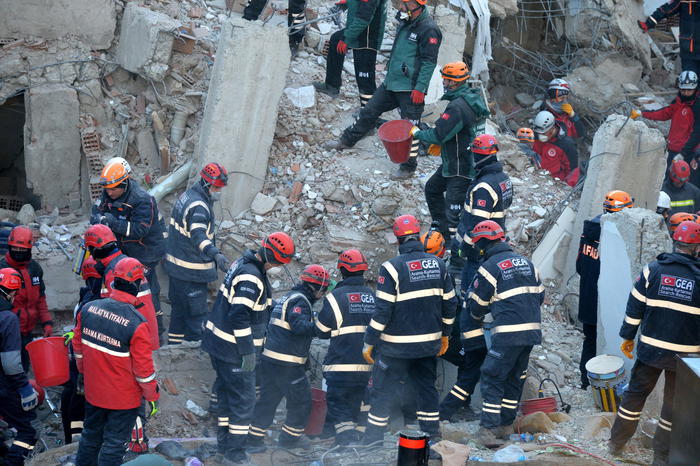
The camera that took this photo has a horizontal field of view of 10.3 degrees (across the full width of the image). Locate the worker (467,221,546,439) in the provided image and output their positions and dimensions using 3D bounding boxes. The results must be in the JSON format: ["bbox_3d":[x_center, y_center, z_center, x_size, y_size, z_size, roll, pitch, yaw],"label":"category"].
[{"bbox_3d":[1.244,0.796,31.100,0.620,1.740,0.550,-10,18,-32],"label":"worker"}]

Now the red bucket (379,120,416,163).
[{"bbox_3d":[0.444,-0.831,36.300,0.340,0.310,0.340,-4,37,3],"label":"red bucket"}]

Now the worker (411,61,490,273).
[{"bbox_3d":[0.928,-0.651,35.900,0.720,1.830,0.620,3,11,15],"label":"worker"}]

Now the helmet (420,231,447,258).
[{"bbox_3d":[0.692,0.095,32.200,0.270,0.170,0.220,35,29,21],"label":"helmet"}]

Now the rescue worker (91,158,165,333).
[{"bbox_3d":[-1.994,0.194,35.000,0.620,1.700,0.550,14,20,42],"label":"rescue worker"}]

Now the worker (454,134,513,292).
[{"bbox_3d":[1.170,0.048,33.800,0.550,1.780,0.600,6,12,27],"label":"worker"}]

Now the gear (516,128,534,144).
[{"bbox_3d":[2.054,-1.132,45.500,0.220,0.170,0.280,0,11,0],"label":"gear"}]

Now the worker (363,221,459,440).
[{"bbox_3d":[0.476,0.772,31.100,0.740,1.840,0.520,-4,11,-20],"label":"worker"}]

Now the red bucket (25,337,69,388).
[{"bbox_3d":[-2.327,0.995,30.200,0.340,0.300,0.340,-9,-16,-3],"label":"red bucket"}]

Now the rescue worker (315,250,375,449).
[{"bbox_3d":[-0.020,0.919,31.200,0.620,1.600,0.600,-7,12,-32],"label":"rescue worker"}]

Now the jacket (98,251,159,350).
[{"bbox_3d":[-1.869,0.570,32.800,0.420,0.830,0.580,9,14,41],"label":"jacket"}]

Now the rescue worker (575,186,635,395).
[{"bbox_3d":[2.283,0.512,34.600,0.580,1.740,0.480,12,19,39],"label":"rescue worker"}]

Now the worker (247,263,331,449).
[{"bbox_3d":[-0.482,0.985,31.000,0.680,1.500,0.580,-5,12,-25],"label":"worker"}]

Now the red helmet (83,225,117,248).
[{"bbox_3d":[-2.020,0.028,31.500,0.280,0.170,0.225,5,15,37],"label":"red helmet"}]

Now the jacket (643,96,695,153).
[{"bbox_3d":[3.587,-1.214,43.500,0.660,0.660,0.380,4,15,14],"label":"jacket"}]

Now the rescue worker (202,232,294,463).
[{"bbox_3d":[-0.791,0.901,30.600,0.650,1.760,0.540,-5,16,-17],"label":"rescue worker"}]

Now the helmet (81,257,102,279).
[{"bbox_3d":[-2.080,0.291,31.900,0.280,0.170,0.220,1,13,38],"label":"helmet"}]

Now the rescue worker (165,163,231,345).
[{"bbox_3d":[-1.381,0.231,35.200,0.550,1.800,0.600,-6,12,-27],"label":"rescue worker"}]

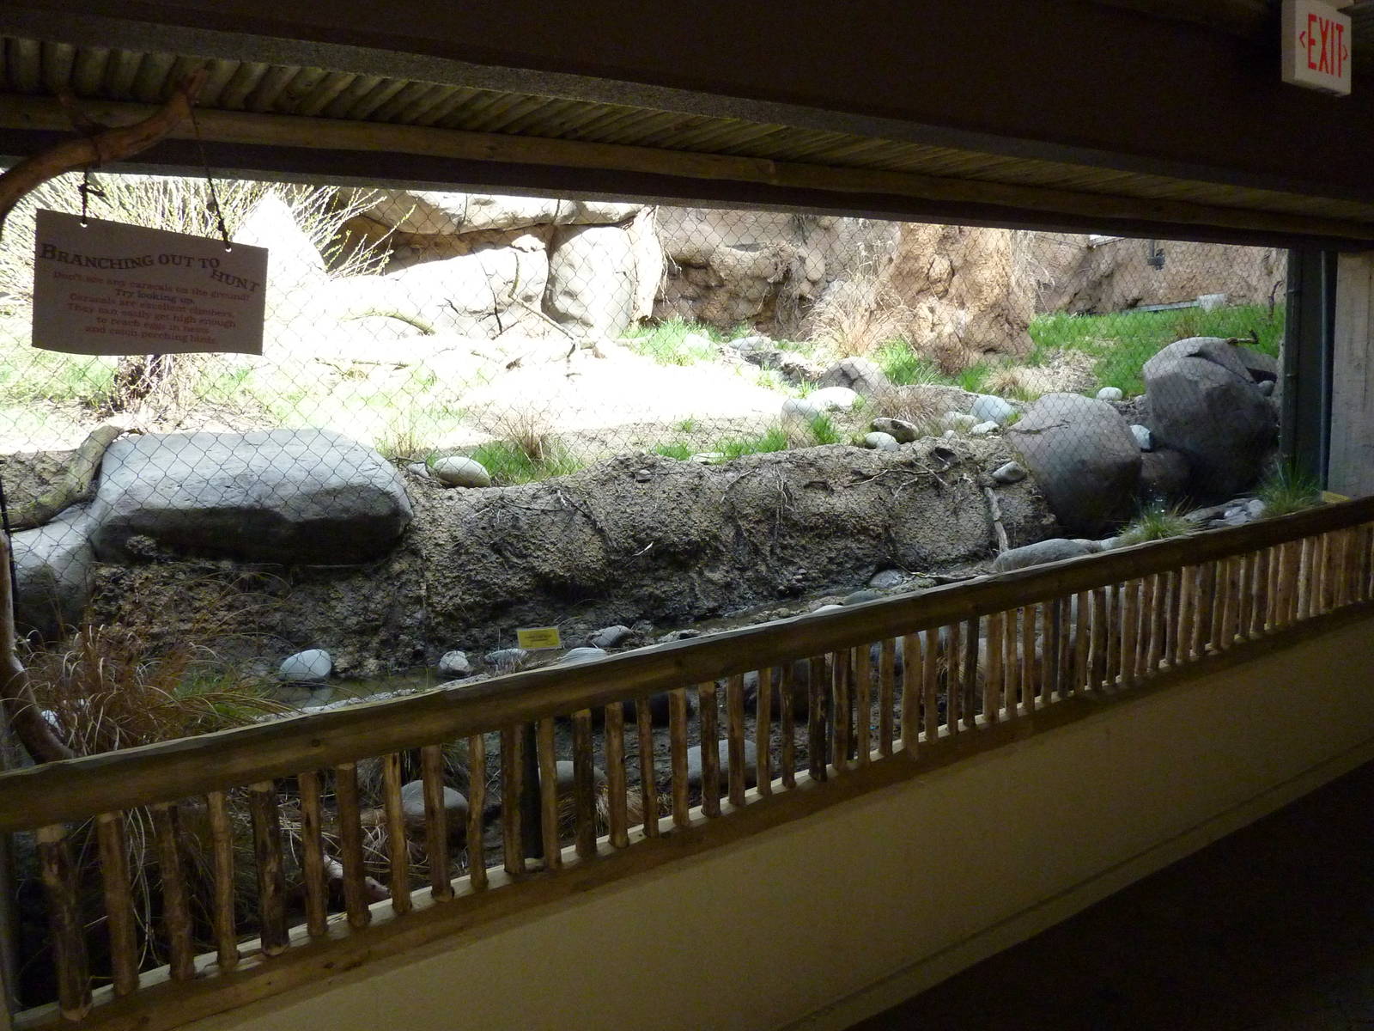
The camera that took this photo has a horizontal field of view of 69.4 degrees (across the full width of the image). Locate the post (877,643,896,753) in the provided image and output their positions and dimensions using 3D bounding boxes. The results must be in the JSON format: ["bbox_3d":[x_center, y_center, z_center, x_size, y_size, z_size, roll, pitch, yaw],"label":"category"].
[{"bbox_3d":[0.495,0.446,2.453,0.034,0.279,0.034,-7,10,-32],"label":"post"}]

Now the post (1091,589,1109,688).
[{"bbox_3d":[1.206,0.362,2.915,0.039,0.286,0.039,-7,9,-33],"label":"post"}]

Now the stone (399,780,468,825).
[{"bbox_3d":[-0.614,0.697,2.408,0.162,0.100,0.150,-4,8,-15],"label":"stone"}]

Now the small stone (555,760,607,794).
[{"bbox_3d":[-0.300,0.709,2.680,0.170,0.080,0.120,-3,9,-7],"label":"small stone"}]

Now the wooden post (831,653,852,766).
[{"bbox_3d":[0.356,0.443,2.296,0.039,0.265,0.039,-2,9,0],"label":"wooden post"}]

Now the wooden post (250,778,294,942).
[{"bbox_3d":[-0.714,0.594,1.697,0.042,0.278,0.042,-6,10,-32],"label":"wooden post"}]

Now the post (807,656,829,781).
[{"bbox_3d":[0.308,0.473,2.337,0.040,0.293,0.040,-2,9,0],"label":"post"}]

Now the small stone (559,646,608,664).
[{"bbox_3d":[-0.501,0.694,4.700,0.270,0.115,0.200,-3,9,-6],"label":"small stone"}]

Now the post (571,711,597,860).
[{"bbox_3d":[-0.203,0.539,1.991,0.041,0.300,0.041,-2,8,0],"label":"post"}]

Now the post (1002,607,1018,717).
[{"bbox_3d":[0.851,0.383,2.606,0.037,0.294,0.037,-7,10,-32],"label":"post"}]

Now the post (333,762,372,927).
[{"bbox_3d":[-0.576,0.562,1.714,0.037,0.296,0.037,-7,10,-32],"label":"post"}]

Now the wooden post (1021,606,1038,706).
[{"bbox_3d":[0.941,0.377,2.731,0.033,0.277,0.033,-7,10,-32],"label":"wooden post"}]

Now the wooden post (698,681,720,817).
[{"bbox_3d":[0.049,0.506,2.175,0.040,0.299,0.040,-2,9,0],"label":"wooden post"}]

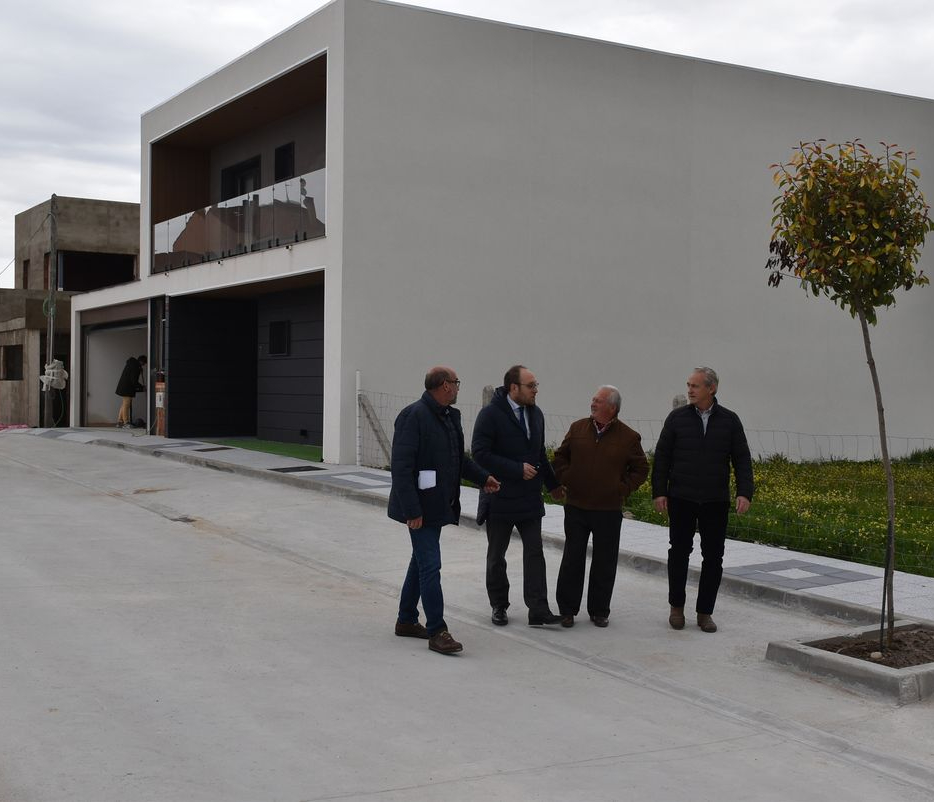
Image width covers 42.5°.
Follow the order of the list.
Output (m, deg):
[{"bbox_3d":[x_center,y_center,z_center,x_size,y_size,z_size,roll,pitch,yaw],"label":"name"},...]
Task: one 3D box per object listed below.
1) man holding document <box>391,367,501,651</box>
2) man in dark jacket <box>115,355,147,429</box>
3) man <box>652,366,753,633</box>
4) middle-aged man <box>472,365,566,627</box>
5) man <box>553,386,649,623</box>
[{"bbox_3d":[-0.156,0.667,7.660,0.640,1.760,0.540,1,1,27],"label":"man holding document"},{"bbox_3d":[-7.493,-0.202,26.900,0.760,1.640,0.520,1,1,6],"label":"man in dark jacket"},{"bbox_3d":[1.608,0.666,8.200,0.670,1.790,0.420,1,1,2],"label":"man"},{"bbox_3d":[0.351,0.644,8.180,0.620,1.770,0.460,0,1,-36],"label":"middle-aged man"},{"bbox_3d":[0.921,0.722,8.220,0.630,1.650,0.430,1,1,6],"label":"man"}]

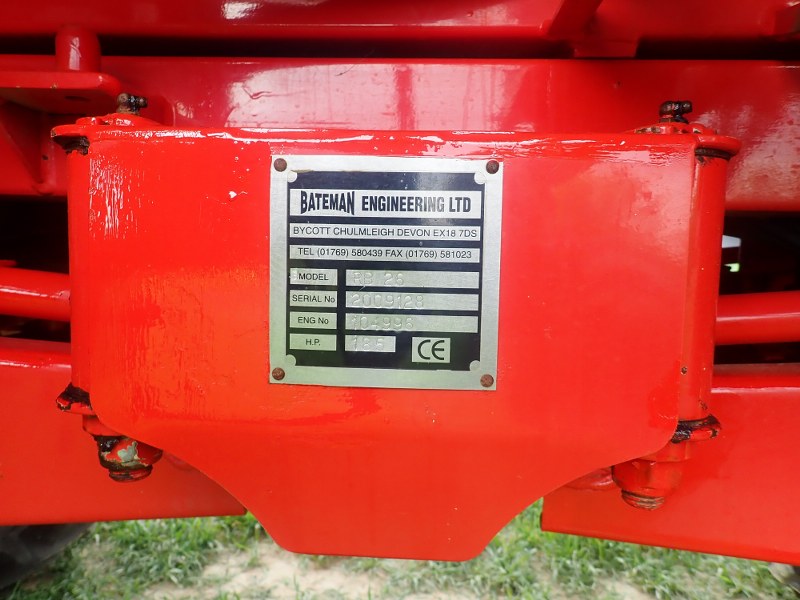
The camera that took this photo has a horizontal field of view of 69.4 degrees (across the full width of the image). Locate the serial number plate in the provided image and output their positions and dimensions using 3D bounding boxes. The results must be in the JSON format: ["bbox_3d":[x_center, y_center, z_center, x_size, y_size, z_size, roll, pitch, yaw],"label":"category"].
[{"bbox_3d":[-0.006,-0.011,0.253,0.100,0.100,0.002,1,3,0],"label":"serial number plate"}]

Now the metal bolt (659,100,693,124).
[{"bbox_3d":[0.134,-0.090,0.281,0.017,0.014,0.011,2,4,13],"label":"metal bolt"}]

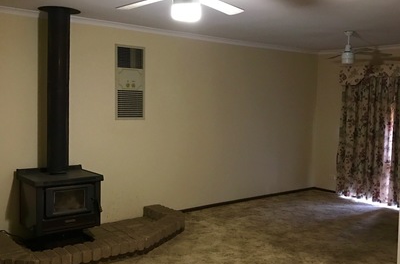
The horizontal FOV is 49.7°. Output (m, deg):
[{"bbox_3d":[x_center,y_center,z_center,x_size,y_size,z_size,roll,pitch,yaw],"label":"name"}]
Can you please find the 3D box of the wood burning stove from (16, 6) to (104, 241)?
[{"bbox_3d":[-1.411,-0.077,4.310,0.690,2.290,0.630,-2,5,-39],"label":"wood burning stove"}]

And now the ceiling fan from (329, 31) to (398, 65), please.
[{"bbox_3d":[1.839,-1.034,5.342,1.100,0.410,1.100,1,4,-9],"label":"ceiling fan"}]

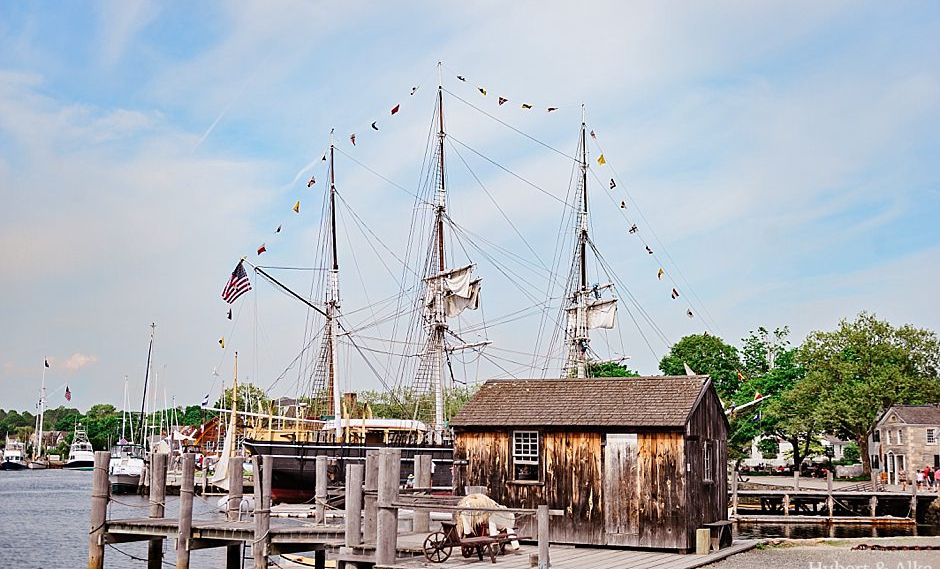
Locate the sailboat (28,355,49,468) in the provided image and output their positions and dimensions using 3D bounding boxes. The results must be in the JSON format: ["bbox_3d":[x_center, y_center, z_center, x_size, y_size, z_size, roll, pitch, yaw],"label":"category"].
[{"bbox_3d":[-70.008,21.034,170.716,2.800,17.900,8.500,3,-10,-16],"label":"sailboat"}]

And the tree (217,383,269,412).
[{"bbox_3d":[-32.456,19.624,148.725,8.500,11.300,8.500,1,-9,0],"label":"tree"}]

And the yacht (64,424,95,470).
[{"bbox_3d":[-62.026,26.545,169.823,4.200,7.200,11.500,7,-11,-33],"label":"yacht"}]

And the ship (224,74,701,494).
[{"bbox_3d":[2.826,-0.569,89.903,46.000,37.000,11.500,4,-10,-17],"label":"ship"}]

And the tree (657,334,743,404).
[{"bbox_3d":[26.621,13.594,121.458,10.500,16.100,10.500,1,-9,0],"label":"tree"}]

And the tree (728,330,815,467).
[{"bbox_3d":[32.340,12.363,112.551,10.000,15.800,10.000,1,-9,0],"label":"tree"}]

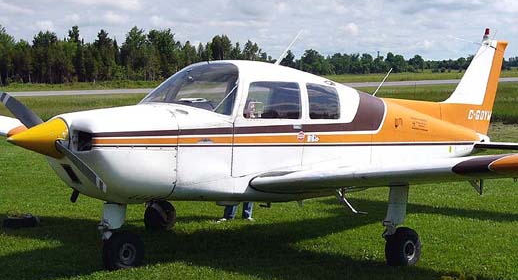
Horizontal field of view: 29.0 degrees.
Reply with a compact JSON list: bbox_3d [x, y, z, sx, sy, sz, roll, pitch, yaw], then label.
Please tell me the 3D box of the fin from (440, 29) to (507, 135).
[{"bbox_3d":[2.934,-0.782,13.523,0.150,1.440,1.550,3,4,45],"label":"fin"}]

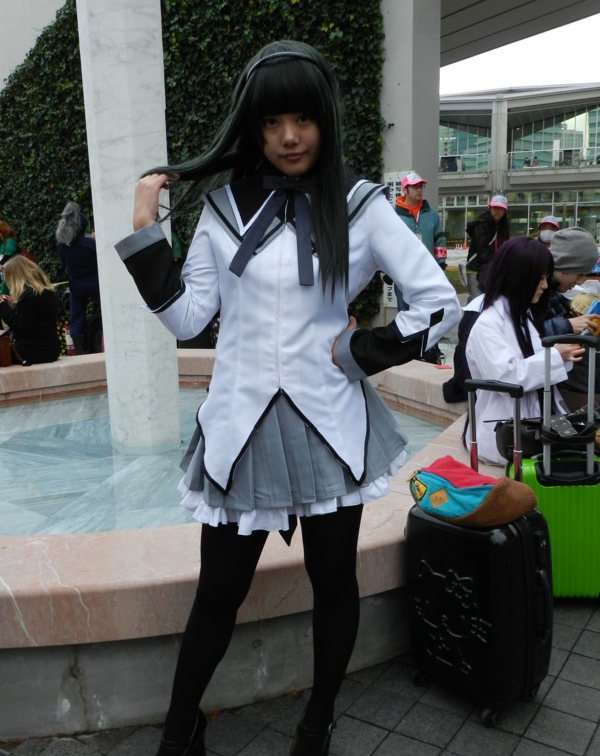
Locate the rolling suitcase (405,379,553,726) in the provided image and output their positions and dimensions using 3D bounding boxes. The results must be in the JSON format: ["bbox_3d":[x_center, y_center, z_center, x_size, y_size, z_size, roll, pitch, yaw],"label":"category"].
[{"bbox_3d":[0.489,0.465,2.026,0.225,0.890,0.335,-10,14,-36],"label":"rolling suitcase"}]

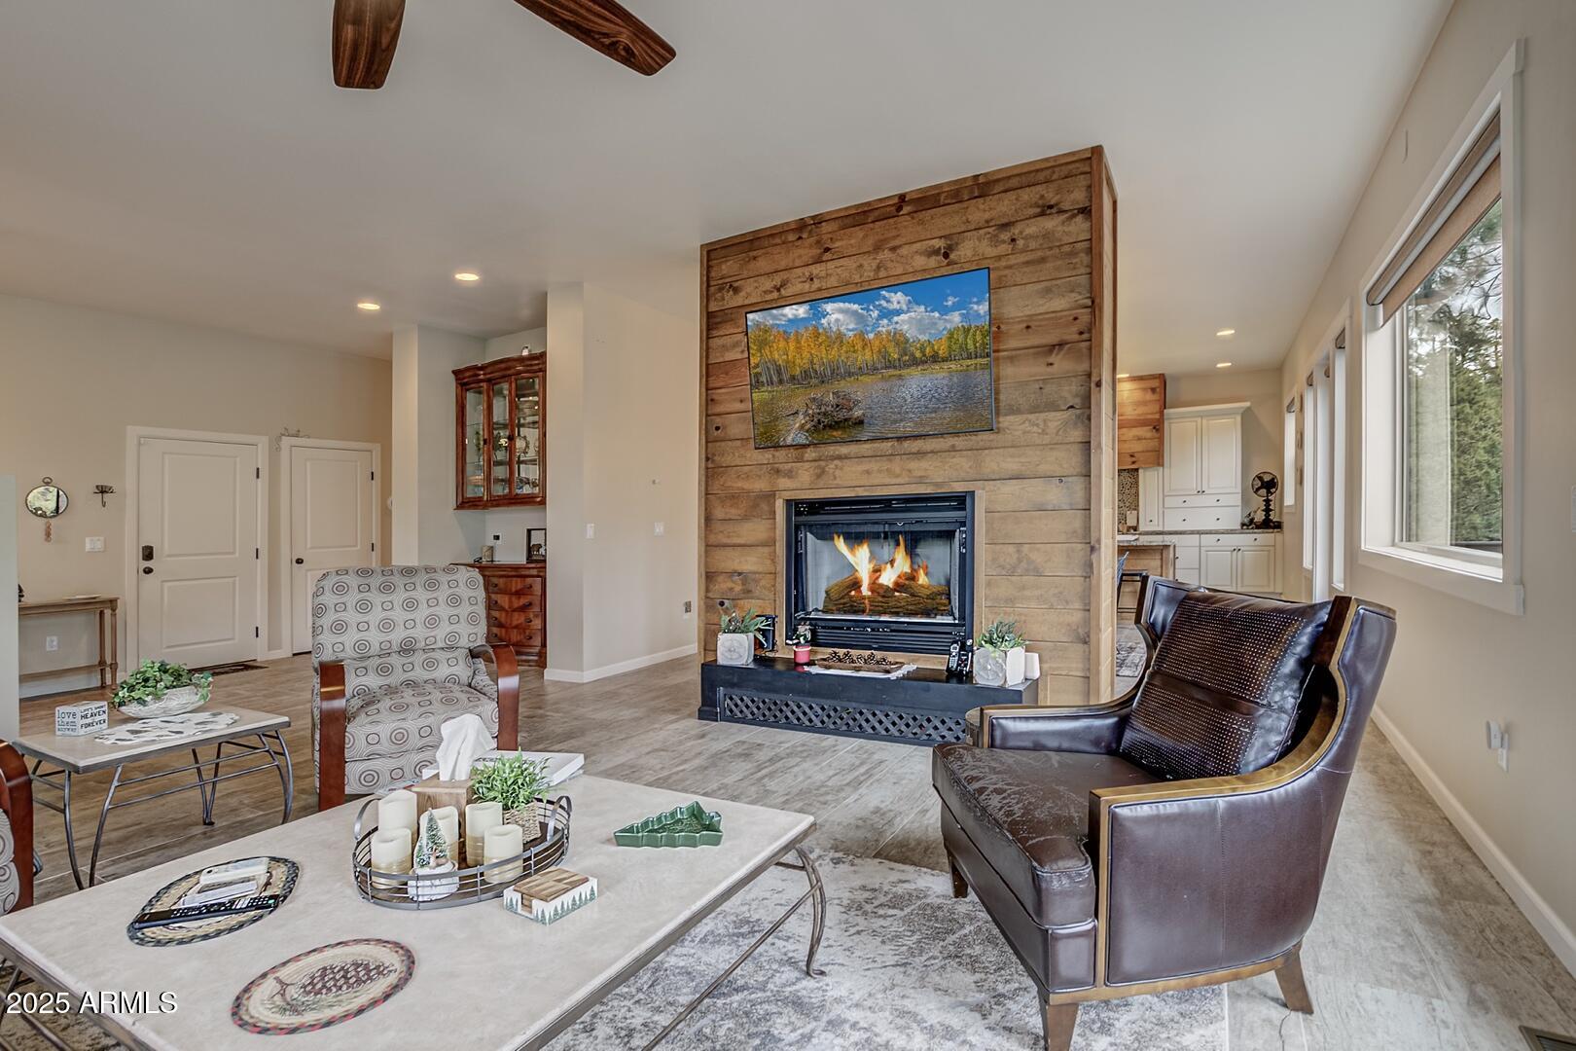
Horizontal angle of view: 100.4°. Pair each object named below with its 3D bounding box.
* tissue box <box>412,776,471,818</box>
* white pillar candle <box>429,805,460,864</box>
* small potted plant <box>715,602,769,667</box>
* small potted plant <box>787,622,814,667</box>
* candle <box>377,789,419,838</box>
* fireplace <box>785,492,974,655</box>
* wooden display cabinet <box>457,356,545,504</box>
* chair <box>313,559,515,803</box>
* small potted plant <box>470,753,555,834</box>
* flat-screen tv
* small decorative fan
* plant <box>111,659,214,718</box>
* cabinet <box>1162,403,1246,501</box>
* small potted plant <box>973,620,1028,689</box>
[{"bbox_3d":[-0.787,0.655,1.540,0.124,0.120,0.124,-1,0,-1],"label":"tissue box"},{"bbox_3d":[-0.734,0.663,1.385,0.074,0.105,0.074,-1,0,0],"label":"white pillar candle"},{"bbox_3d":[-0.261,0.620,3.820,0.270,0.340,0.220,-1,0,14],"label":"small potted plant"},{"bbox_3d":[0.083,0.720,4.000,0.150,0.250,0.150,0,0,0],"label":"small potted plant"},{"bbox_3d":[-0.870,0.675,1.465,0.076,0.150,0.076,0,0,-31],"label":"candle"},{"bbox_3d":[0.545,0.279,3.955,1.150,0.905,0.250,0,0,27],"label":"fireplace"},{"bbox_3d":[-2.430,-0.830,6.110,1.600,1.340,0.420,0,0,31],"label":"wooden display cabinet"},{"bbox_3d":[-1.870,0.720,3.270,0.780,1.000,0.860,0,0,-35],"label":"chair"},{"bbox_3d":[-0.643,0.621,1.530,0.165,0.180,0.155,0,0,30],"label":"small potted plant"},{"bbox_3d":[0.420,-0.910,3.780,1.465,0.835,0.060,-2,5,27],"label":"flat-screen tv"},{"bbox_3d":[5.930,-0.313,8.150,0.250,0.710,0.340,-1,0,-28],"label":"small decorative fan"},{"bbox_3d":[-2.300,0.600,2.430,0.170,0.195,0.255,0,0,37],"label":"plant"},{"bbox_3d":[5.380,-0.945,8.500,0.870,1.190,0.370,0,0,31],"label":"cabinet"},{"bbox_3d":[1.100,0.656,3.380,0.240,0.345,0.230,0,0,27],"label":"small potted plant"}]

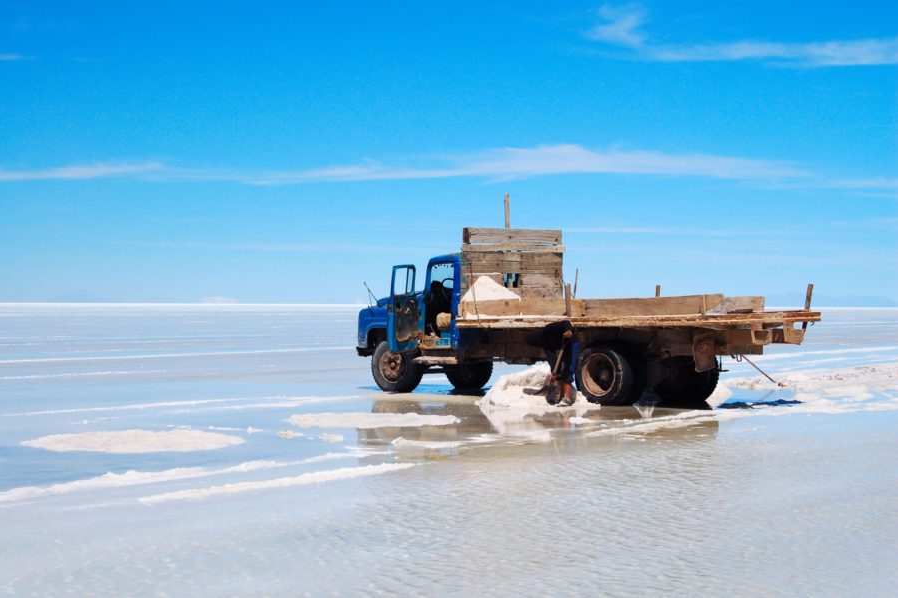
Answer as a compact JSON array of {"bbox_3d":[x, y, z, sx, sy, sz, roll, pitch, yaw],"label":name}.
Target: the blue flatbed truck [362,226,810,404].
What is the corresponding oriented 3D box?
[{"bbox_3d":[1.781,0.219,23.544,7.100,2.600,2.500,0,0,44],"label":"blue flatbed truck"}]

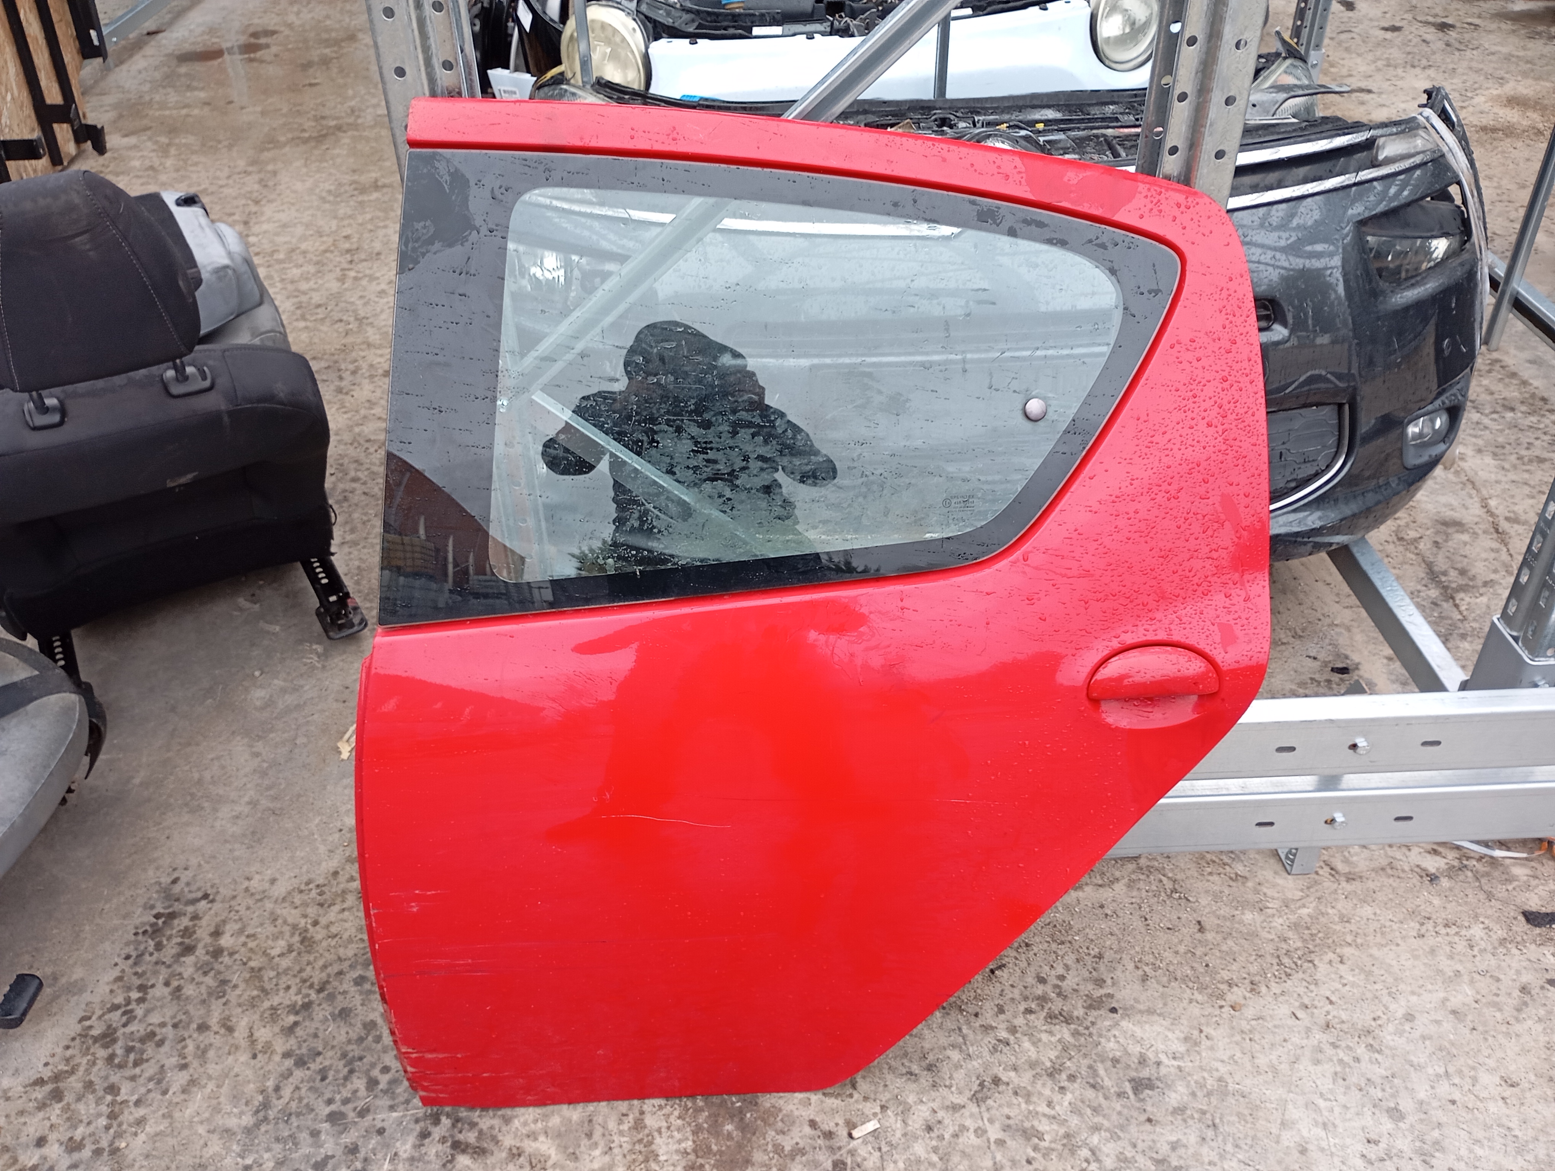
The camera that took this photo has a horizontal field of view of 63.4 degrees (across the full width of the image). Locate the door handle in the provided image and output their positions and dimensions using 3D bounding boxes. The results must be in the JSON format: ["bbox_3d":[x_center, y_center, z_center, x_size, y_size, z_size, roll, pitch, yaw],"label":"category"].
[{"bbox_3d":[0.367,0.085,1.225,0.125,0.049,0.030,-2,21,-5],"label":"door handle"}]

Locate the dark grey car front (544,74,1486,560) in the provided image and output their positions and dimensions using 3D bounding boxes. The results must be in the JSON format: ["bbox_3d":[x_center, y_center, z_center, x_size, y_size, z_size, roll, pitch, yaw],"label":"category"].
[{"bbox_3d":[0.344,-0.436,2.037,1.790,0.630,0.580,-3,36,-2],"label":"dark grey car front"}]

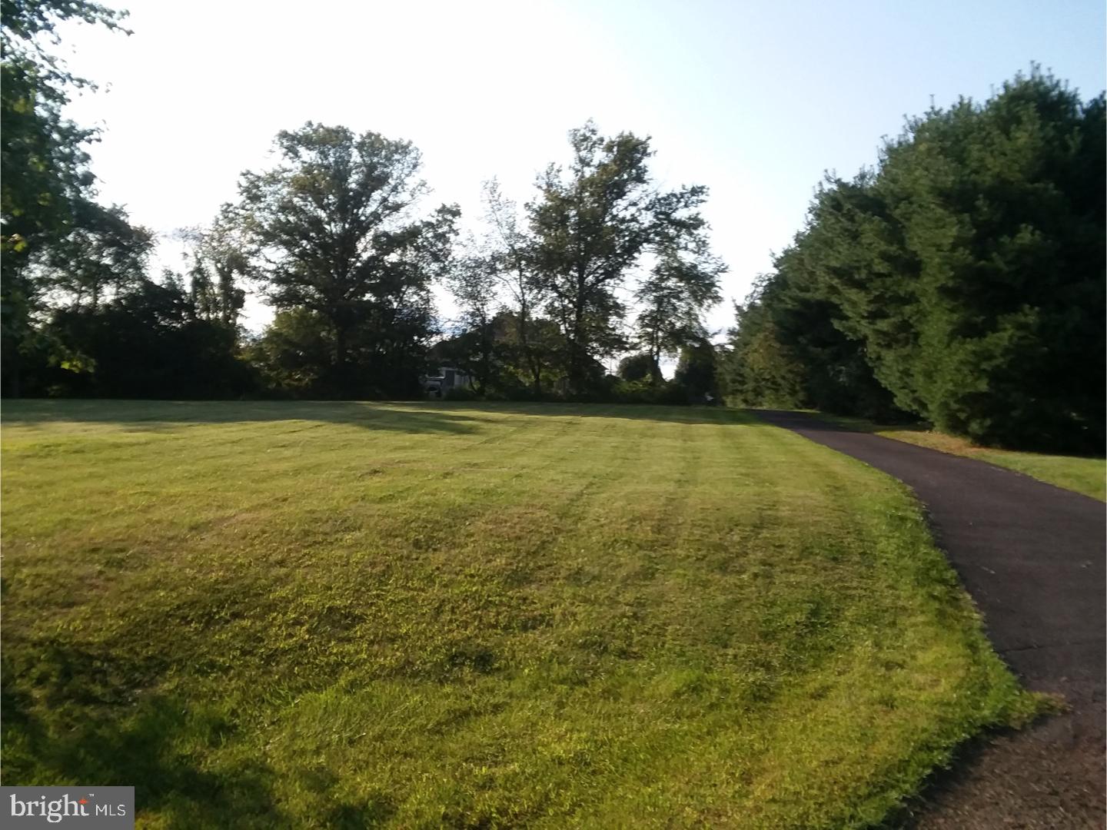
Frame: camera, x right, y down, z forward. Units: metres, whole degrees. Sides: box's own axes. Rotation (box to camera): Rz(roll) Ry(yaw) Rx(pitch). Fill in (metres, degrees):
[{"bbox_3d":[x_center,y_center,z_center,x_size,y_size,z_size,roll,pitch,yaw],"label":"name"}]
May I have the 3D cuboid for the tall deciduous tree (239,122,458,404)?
[{"bbox_3d":[-13.790,-10.350,62.000,14.920,18.330,13.500,0,1,0],"label":"tall deciduous tree"}]

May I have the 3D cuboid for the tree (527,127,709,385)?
[{"bbox_3d":[4.490,-10.750,63.000,12.460,18.390,11.300,0,1,0],"label":"tree"}]

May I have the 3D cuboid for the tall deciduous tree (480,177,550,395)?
[{"bbox_3d":[-2.600,-8.590,62.000,4.570,14.450,4.500,0,1,0],"label":"tall deciduous tree"}]

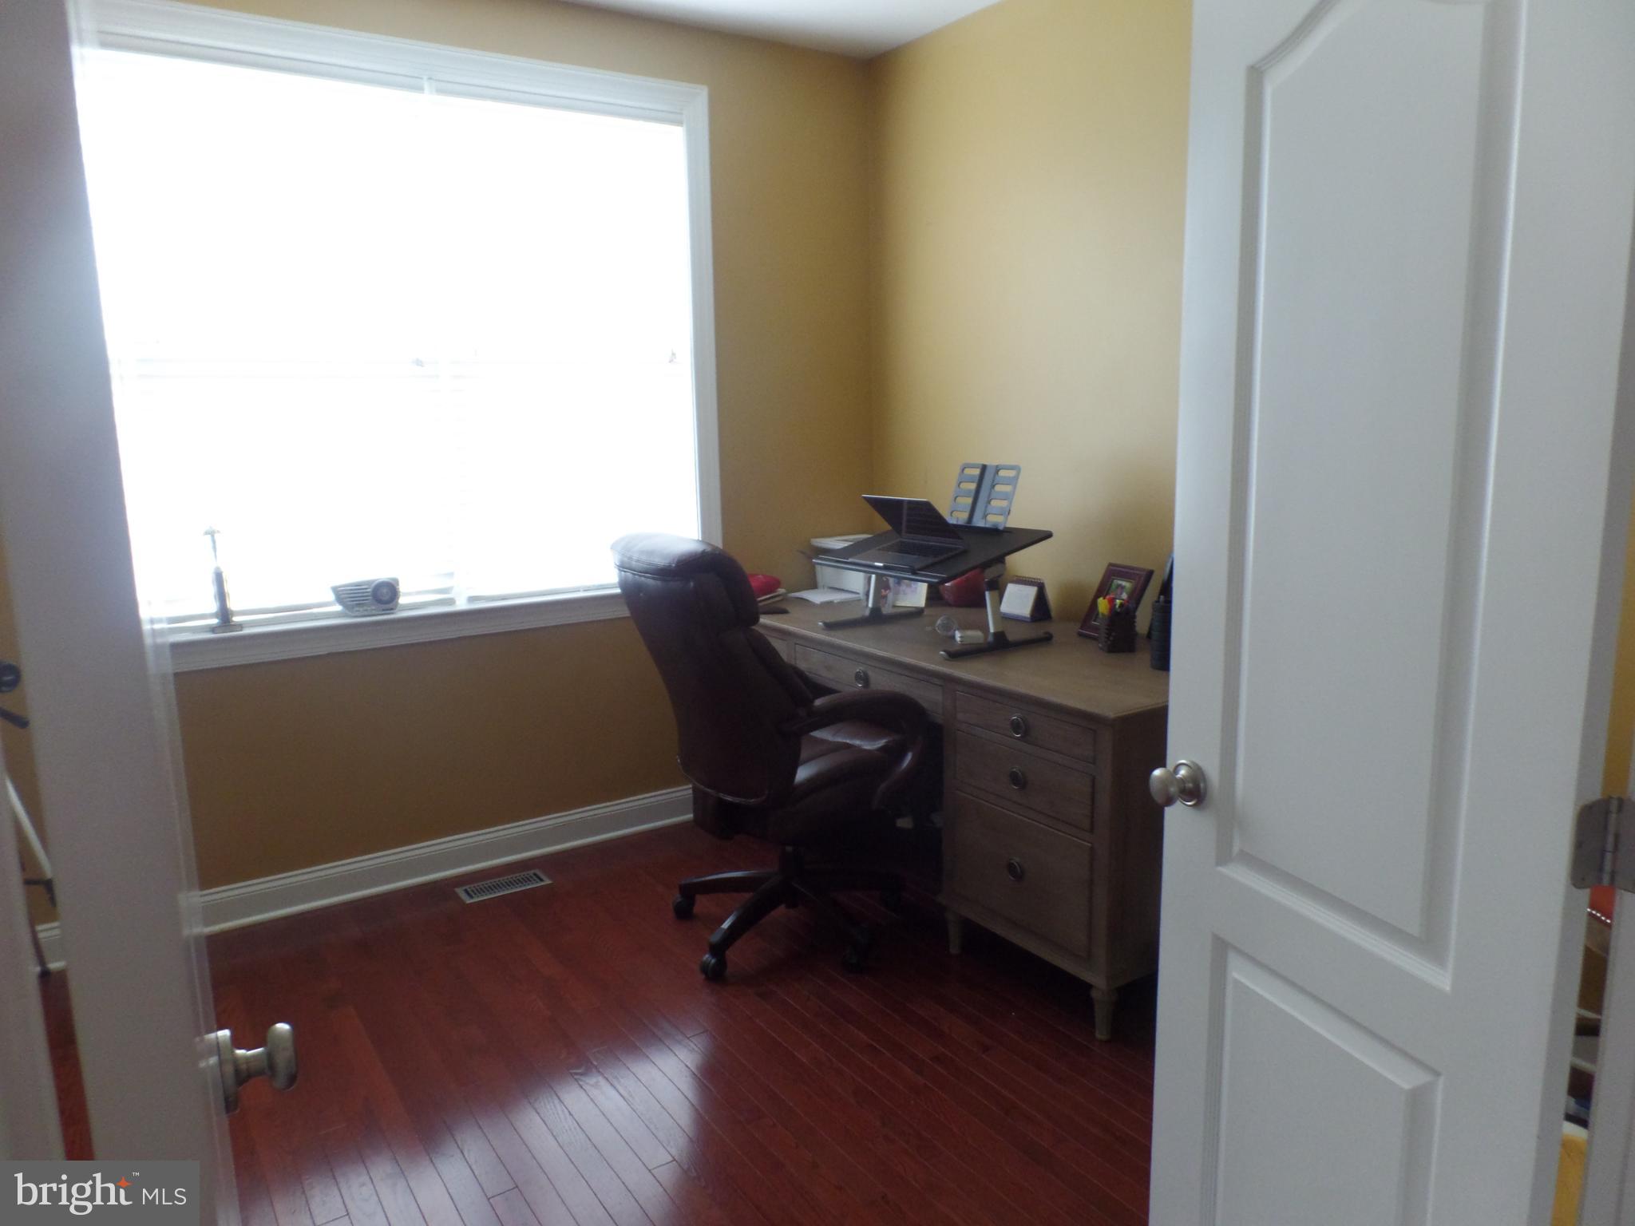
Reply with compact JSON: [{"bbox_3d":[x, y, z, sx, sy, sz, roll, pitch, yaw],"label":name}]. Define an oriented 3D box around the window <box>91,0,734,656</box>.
[{"bbox_3d":[-1.135,-0.814,3.365,1.835,1.765,0.110,-8,12,-32],"label":"window"}]

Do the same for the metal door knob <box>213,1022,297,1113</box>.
[{"bbox_3d":[-0.477,0.385,0.930,0.059,0.066,0.066,-8,12,-31],"label":"metal door knob"}]

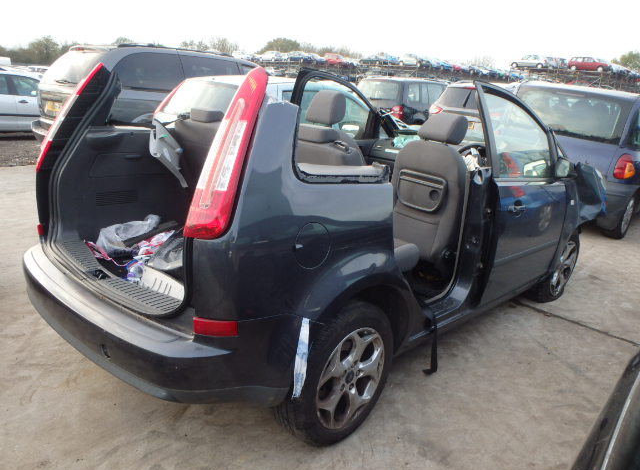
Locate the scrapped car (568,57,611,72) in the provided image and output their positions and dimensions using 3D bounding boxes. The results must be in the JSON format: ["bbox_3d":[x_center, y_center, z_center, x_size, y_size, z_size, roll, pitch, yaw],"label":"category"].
[{"bbox_3d":[26.451,-16.796,51.000,4.300,1.450,1.700,13,19,31],"label":"scrapped car"}]

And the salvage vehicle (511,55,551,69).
[{"bbox_3d":[21.448,-17.711,53.000,4.150,1.400,1.680,13,19,31],"label":"salvage vehicle"}]

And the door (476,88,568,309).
[{"bbox_3d":[1.232,-0.237,3.189,0.220,1.220,1.230,18,21,40],"label":"door"}]

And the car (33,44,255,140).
[{"bbox_3d":[-2.506,-2.409,9.811,1.970,1.780,4.900,15,20,34],"label":"car"}]

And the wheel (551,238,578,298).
[{"bbox_3d":[1.882,0.239,4.149,0.170,0.455,0.455,17,20,37],"label":"wheel"}]

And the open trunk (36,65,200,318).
[{"bbox_3d":[-0.702,-0.267,2.279,1.250,0.900,0.700,18,21,40],"label":"open trunk"}]

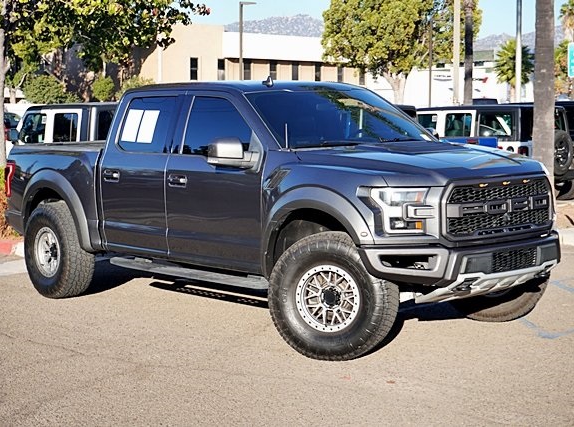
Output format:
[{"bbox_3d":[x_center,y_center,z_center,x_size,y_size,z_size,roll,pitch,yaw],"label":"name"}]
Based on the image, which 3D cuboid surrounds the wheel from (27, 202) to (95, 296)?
[{"bbox_3d":[-2.164,0.351,10.864,0.320,0.900,0.905,-5,7,-41],"label":"wheel"}]

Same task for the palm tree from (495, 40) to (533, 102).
[{"bbox_3d":[18.027,-10.193,90.327,3.400,7.320,3.400,-1,5,0],"label":"palm tree"}]

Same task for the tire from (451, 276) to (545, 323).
[{"bbox_3d":[1.691,0.446,9.400,0.905,0.900,0.320,2,6,23],"label":"tire"}]

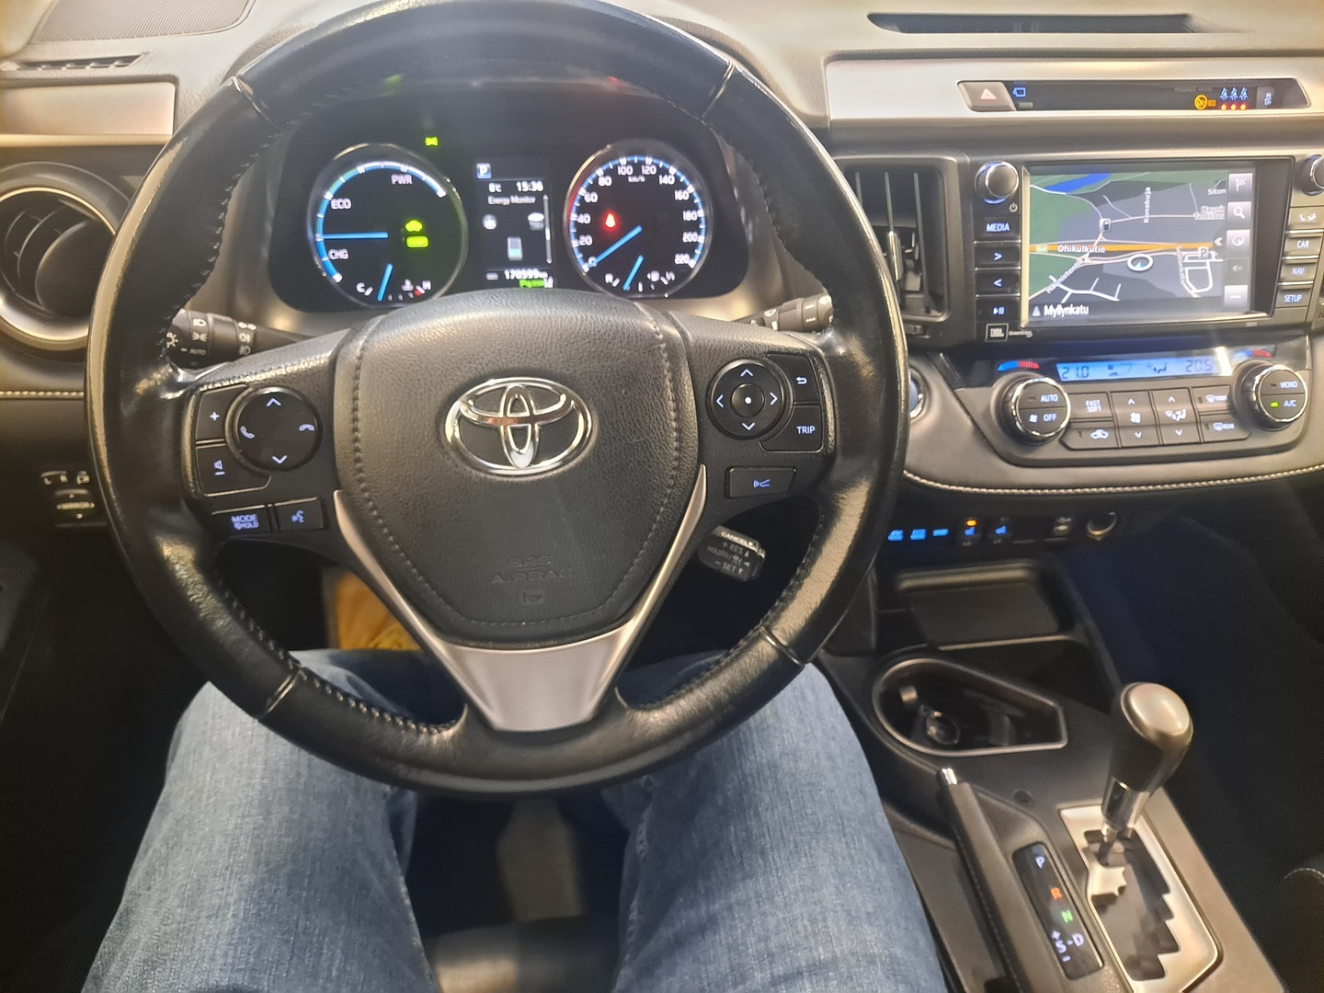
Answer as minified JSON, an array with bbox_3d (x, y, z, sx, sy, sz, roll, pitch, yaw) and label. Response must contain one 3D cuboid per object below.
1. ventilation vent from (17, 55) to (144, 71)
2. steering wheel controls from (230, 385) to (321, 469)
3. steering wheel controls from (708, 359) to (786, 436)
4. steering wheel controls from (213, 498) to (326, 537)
[{"bbox_3d":[-0.336,-0.249,0.550,0.071,0.010,0.018,-4,35,-8],"label":"ventilation vent"},{"bbox_3d":[-0.172,-0.030,0.426,0.037,0.036,0.010,-4,11,-9],"label":"steering wheel controls"},{"bbox_3d":[0.041,-0.047,0.461,0.037,0.037,0.010,-4,11,-9],"label":"steering wheel controls"},{"bbox_3d":[-0.178,0.010,0.433,0.049,0.015,0.010,-4,11,-9],"label":"steering wheel controls"}]

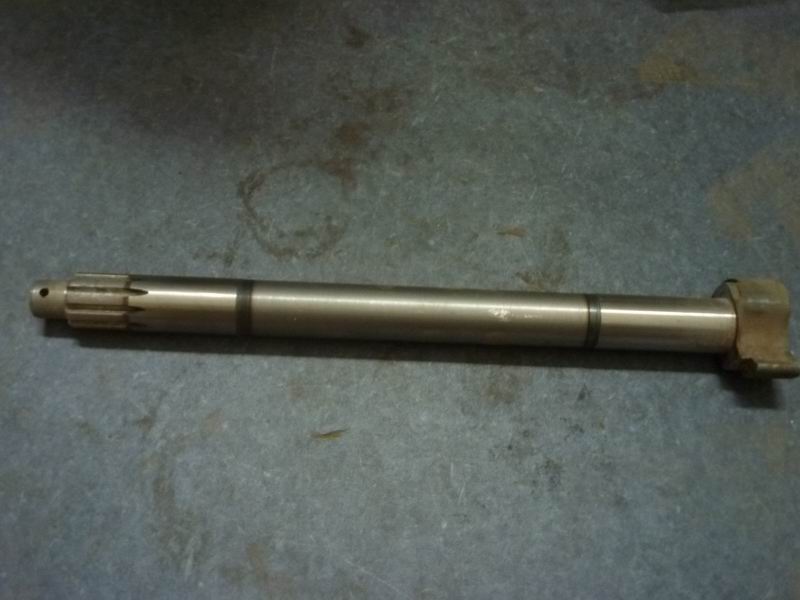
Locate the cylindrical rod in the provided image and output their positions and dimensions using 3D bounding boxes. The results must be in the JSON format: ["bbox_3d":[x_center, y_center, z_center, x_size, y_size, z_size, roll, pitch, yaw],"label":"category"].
[{"bbox_3d":[-0.009,0.009,0.534,0.479,0.038,0.038,2,66,-2],"label":"cylindrical rod"}]

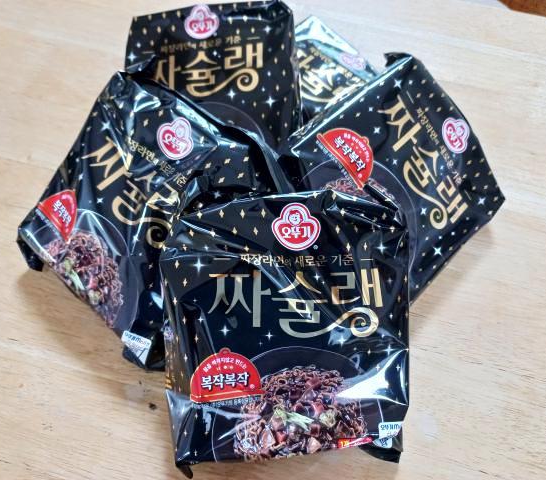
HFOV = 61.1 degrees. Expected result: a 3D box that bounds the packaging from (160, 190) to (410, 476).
[{"bbox_3d":[0.008,0.049,0.279,0.138,0.040,0.149,0,87,-1],"label":"packaging"}]

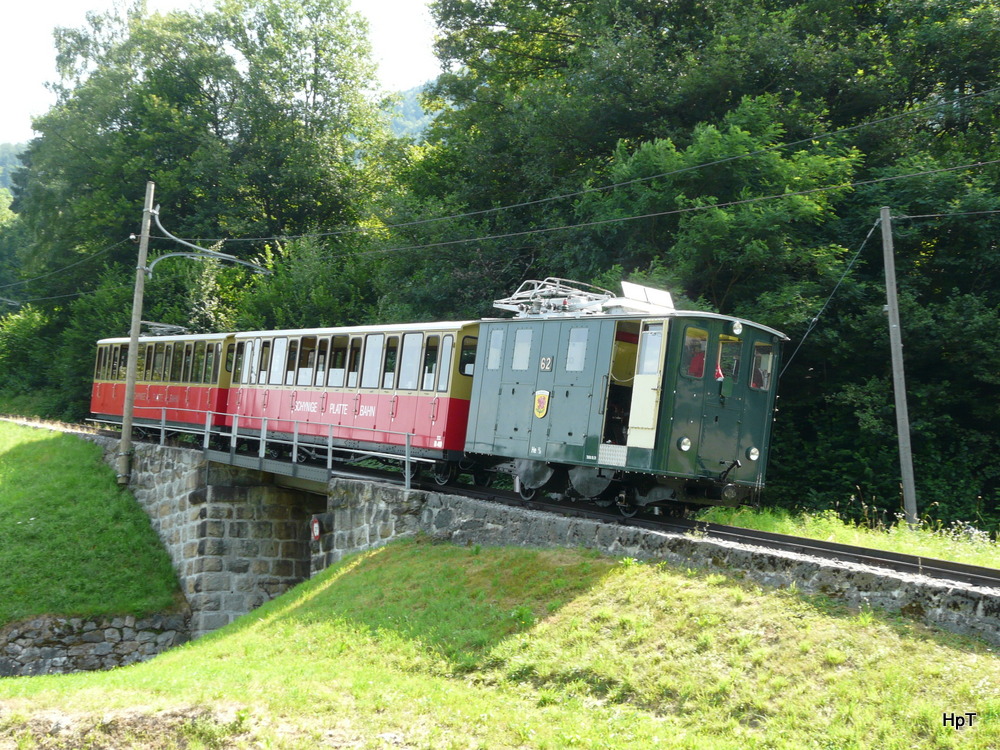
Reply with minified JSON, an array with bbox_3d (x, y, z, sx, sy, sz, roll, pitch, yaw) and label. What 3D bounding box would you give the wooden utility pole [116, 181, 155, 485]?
[{"bbox_3d":[-9.709,-1.277,34.870,0.270,8.560,0.270,12,-20,-34],"label":"wooden utility pole"}]

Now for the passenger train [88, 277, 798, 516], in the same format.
[{"bbox_3d":[-4.144,0.277,30.648,2.426,3.890,27.232,10,-5,-35],"label":"passenger train"}]

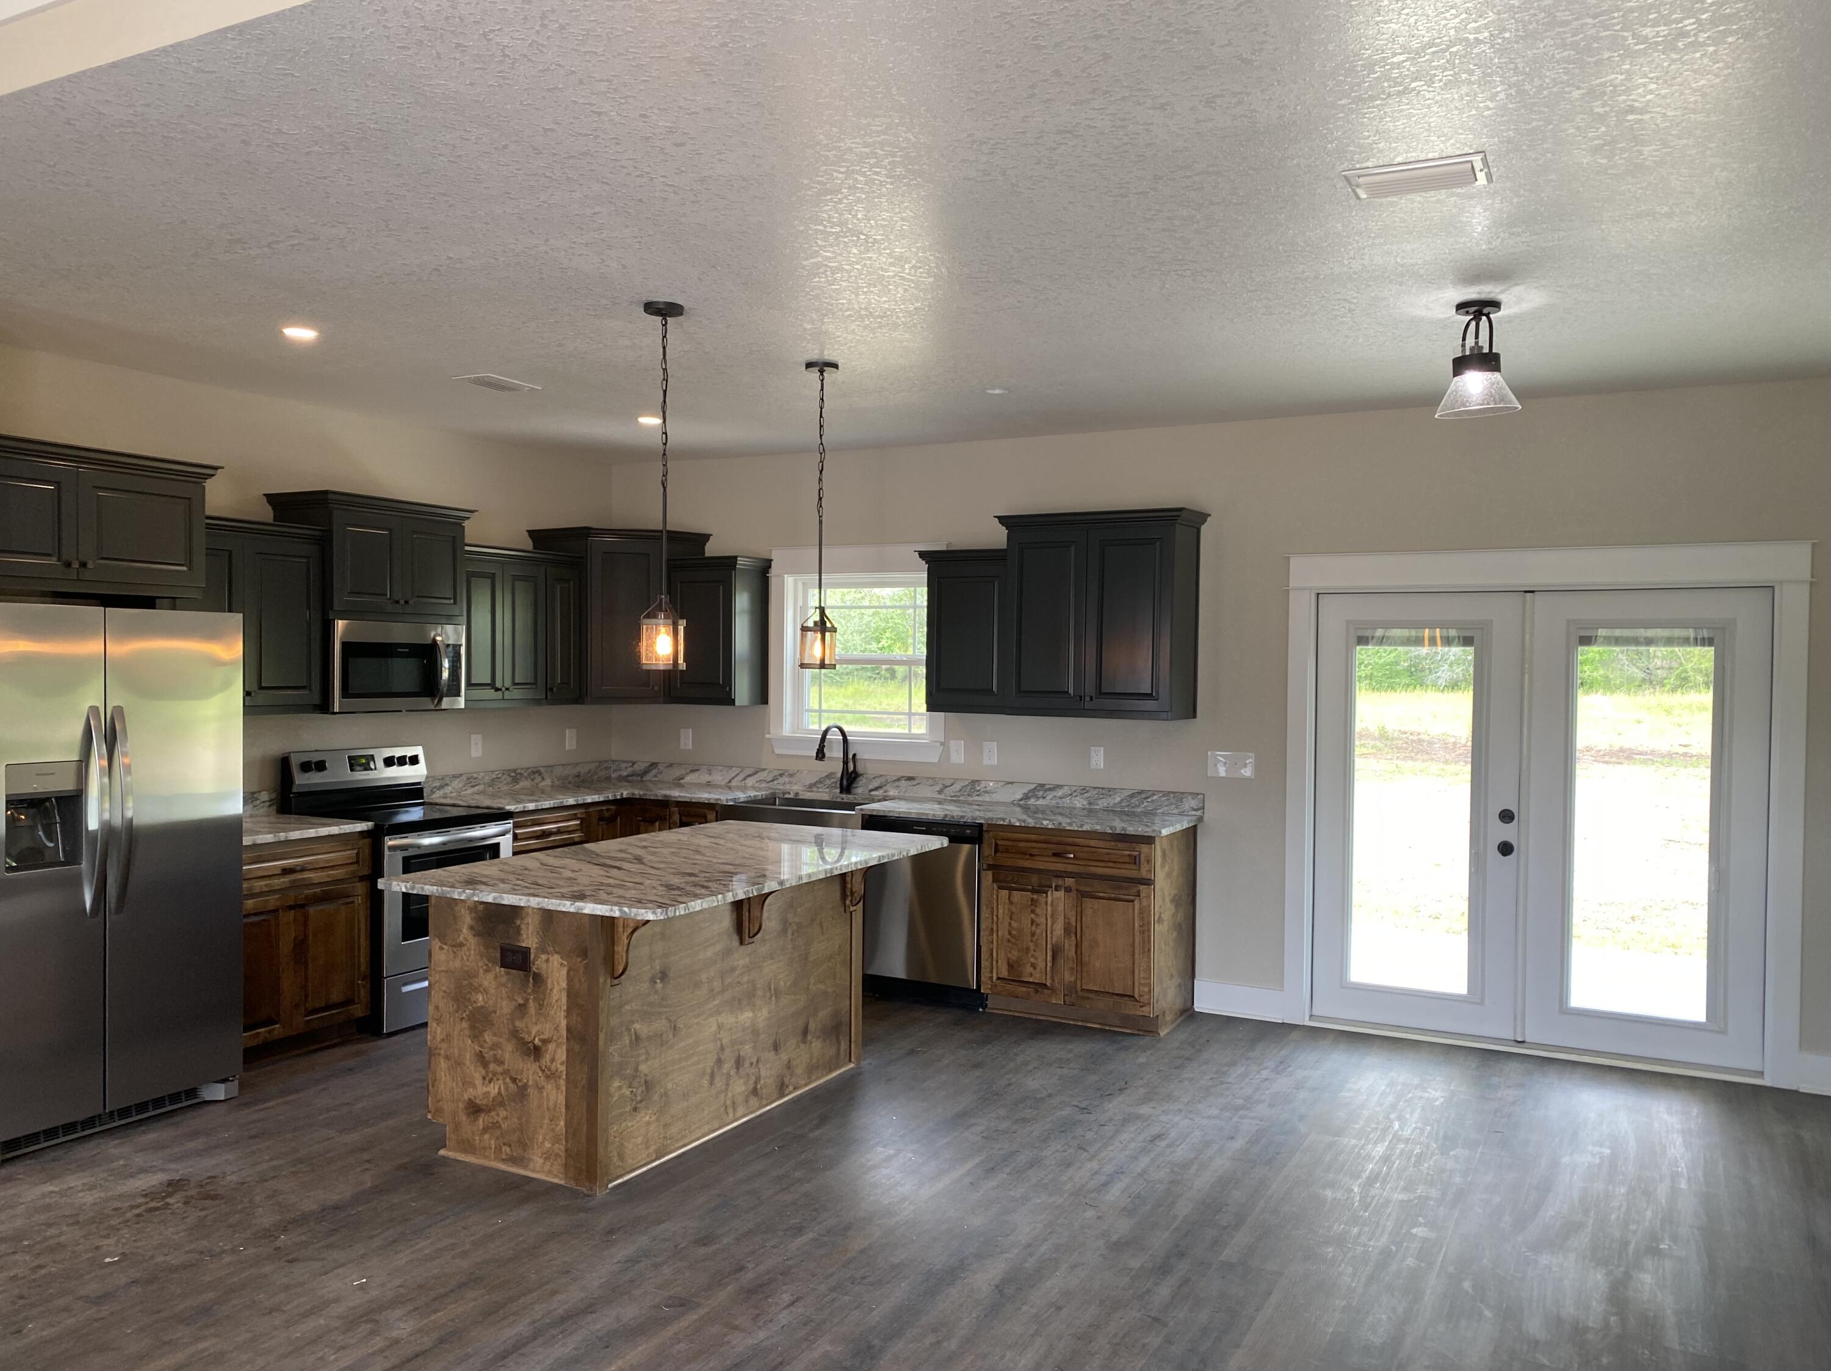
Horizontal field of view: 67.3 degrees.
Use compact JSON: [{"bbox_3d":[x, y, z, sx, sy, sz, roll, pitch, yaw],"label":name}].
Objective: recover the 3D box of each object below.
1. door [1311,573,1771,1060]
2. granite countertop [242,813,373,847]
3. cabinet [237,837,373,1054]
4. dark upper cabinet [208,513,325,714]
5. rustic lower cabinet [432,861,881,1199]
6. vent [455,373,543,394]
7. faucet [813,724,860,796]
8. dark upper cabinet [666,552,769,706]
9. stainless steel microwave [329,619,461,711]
[{"bbox_3d":[2.643,0.564,5.946,1.802,1.955,0.065,1,1,28],"label":"door"},{"bbox_3d":[-2.780,0.609,5.697,0.631,0.037,0.797,1,1,28],"label":"granite countertop"},{"bbox_3d":[-2.777,1.062,5.693,0.612,0.897,0.752,1,1,28],"label":"cabinet"},{"bbox_3d":[-2.879,-0.274,5.723,0.355,0.800,0.760,1,1,28],"label":"dark upper cabinet"},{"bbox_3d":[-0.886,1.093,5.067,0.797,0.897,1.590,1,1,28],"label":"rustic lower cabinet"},{"bbox_3d":[-1.726,-1.242,5.688,0.209,0.020,0.295,1,1,28],"label":"vent"},{"bbox_3d":[-0.399,0.400,7.222,0.110,0.379,0.265,1,1,28],"label":"faucet"},{"bbox_3d":[-1.079,-0.291,7.567,0.475,0.800,0.360,1,1,28],"label":"dark upper cabinet"},{"bbox_3d":[-2.511,-0.088,6.426,0.395,0.402,0.757,1,1,28],"label":"stainless steel microwave"}]

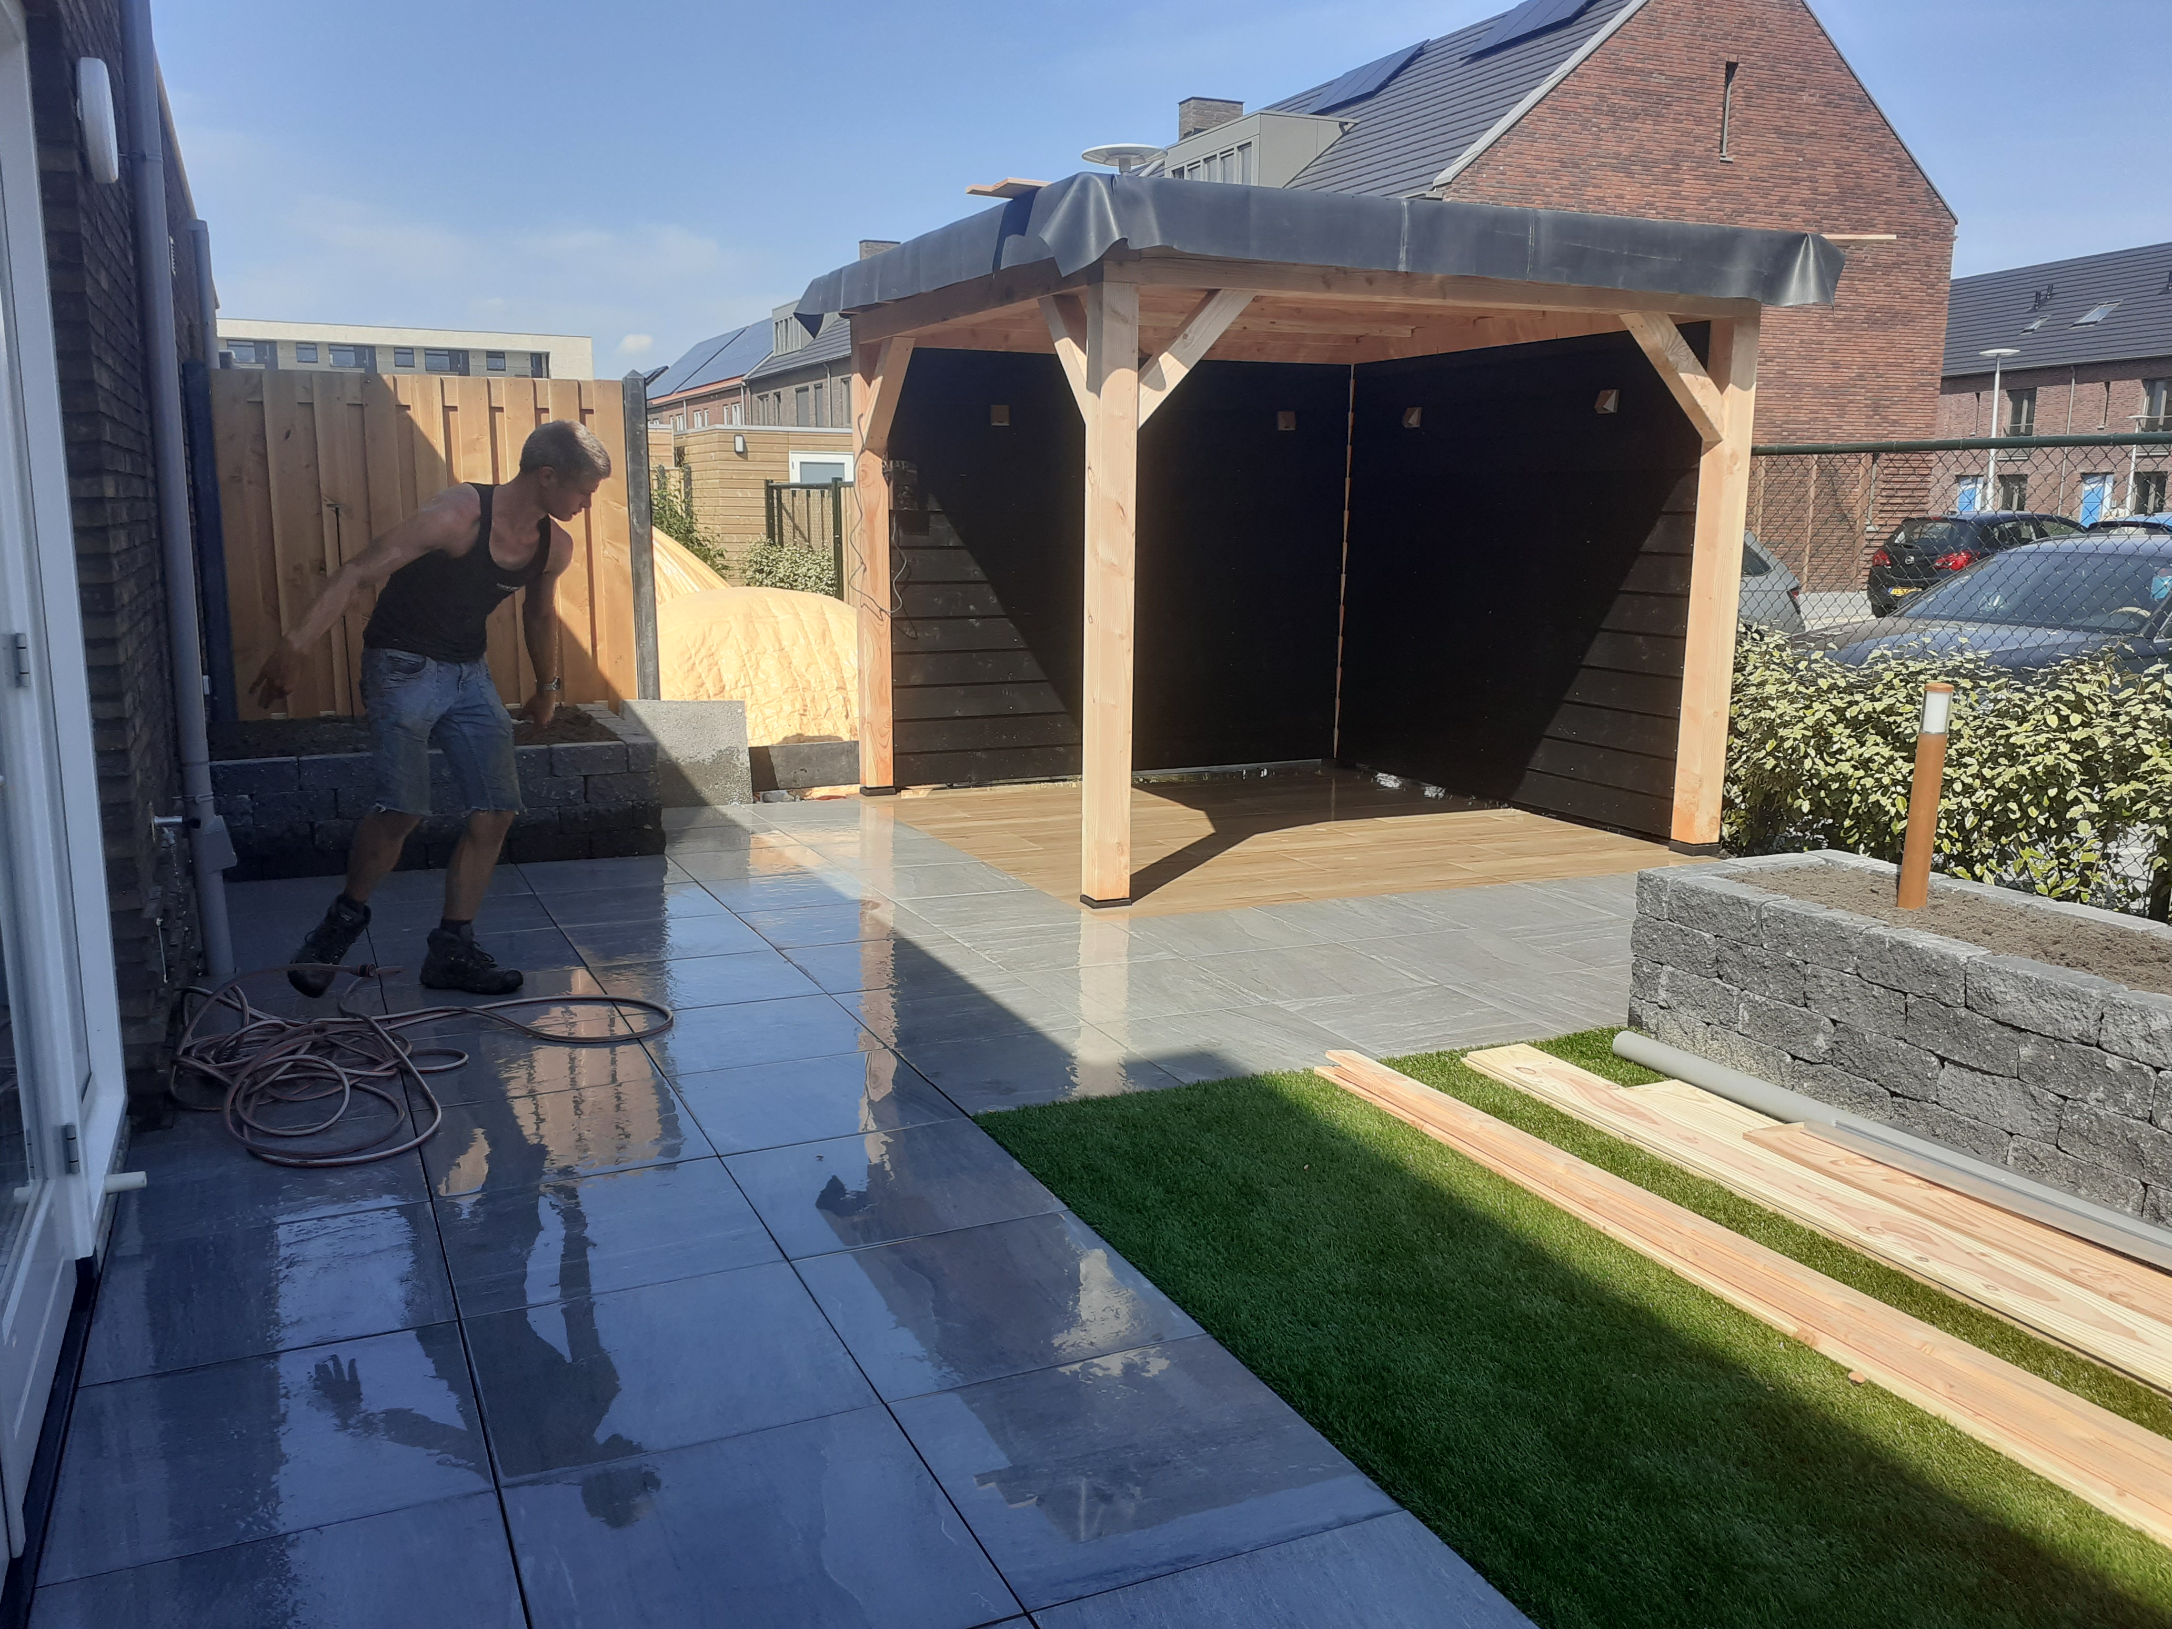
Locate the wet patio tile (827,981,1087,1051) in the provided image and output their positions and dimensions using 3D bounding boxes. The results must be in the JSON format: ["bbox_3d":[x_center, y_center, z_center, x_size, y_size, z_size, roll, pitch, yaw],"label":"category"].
[{"bbox_3d":[-0.395,0.593,5.039,0.598,0.030,0.598,-4,11,-24],"label":"wet patio tile"}]

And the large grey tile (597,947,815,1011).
[{"bbox_3d":[-1.200,0.538,5.324,0.600,0.030,0.600,-4,11,-25],"label":"large grey tile"}]

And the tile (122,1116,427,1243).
[{"bbox_3d":[-1.784,0.803,3.744,0.600,0.030,0.600,-4,11,-25],"label":"tile"}]

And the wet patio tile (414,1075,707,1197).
[{"bbox_3d":[-1.236,0.767,4.002,0.598,0.030,0.598,-4,11,-24],"label":"wet patio tile"}]

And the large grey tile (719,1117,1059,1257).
[{"bbox_3d":[-0.433,0.826,3.731,0.600,0.030,0.600,-4,11,-25],"label":"large grey tile"}]

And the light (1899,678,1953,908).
[{"bbox_3d":[2.226,-0.049,4.487,0.077,0.594,0.077,-4,11,-25],"label":"light"}]

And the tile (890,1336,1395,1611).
[{"bbox_3d":[0.073,1.006,2.631,0.600,0.030,0.600,-4,11,-25],"label":"tile"}]

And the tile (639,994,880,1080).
[{"bbox_3d":[-0.942,0.633,4.790,0.598,0.030,0.598,-4,11,-24],"label":"tile"}]

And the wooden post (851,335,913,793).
[{"bbox_3d":[-1.097,-1.286,8.893,0.146,2.313,0.146,-4,11,-24],"label":"wooden post"}]

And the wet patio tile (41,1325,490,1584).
[{"bbox_3d":[-1.277,0.996,2.676,0.598,0.030,0.598,-4,11,-24],"label":"wet patio tile"}]

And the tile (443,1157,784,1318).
[{"bbox_3d":[-0.983,0.861,3.464,0.598,0.030,0.598,-4,11,-24],"label":"tile"}]

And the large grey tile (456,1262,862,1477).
[{"bbox_3d":[-0.730,0.955,2.926,0.598,0.030,0.598,-4,11,-24],"label":"large grey tile"}]

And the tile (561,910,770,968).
[{"bbox_3d":[-1.447,0.445,5.866,0.598,0.030,0.598,-4,11,-24],"label":"tile"}]

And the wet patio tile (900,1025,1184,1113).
[{"bbox_3d":[-0.136,0.693,4.527,0.600,0.030,0.600,-4,11,-25],"label":"wet patio tile"}]

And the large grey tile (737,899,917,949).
[{"bbox_3d":[-0.888,0.408,6.110,0.600,0.030,0.600,-4,11,-25],"label":"large grey tile"}]

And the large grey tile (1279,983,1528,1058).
[{"bbox_3d":[0.974,0.621,5.029,0.600,0.030,0.600,-4,11,-25],"label":"large grey tile"}]

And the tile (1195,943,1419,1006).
[{"bbox_3d":[0.729,0.528,5.550,0.600,0.030,0.600,-4,11,-25],"label":"tile"}]

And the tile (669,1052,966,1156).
[{"bbox_3d":[-0.689,0.727,4.252,0.598,0.030,0.598,-4,11,-24],"label":"tile"}]

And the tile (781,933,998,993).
[{"bbox_3d":[-0.638,0.502,5.589,0.600,0.030,0.600,-4,11,-25],"label":"tile"}]

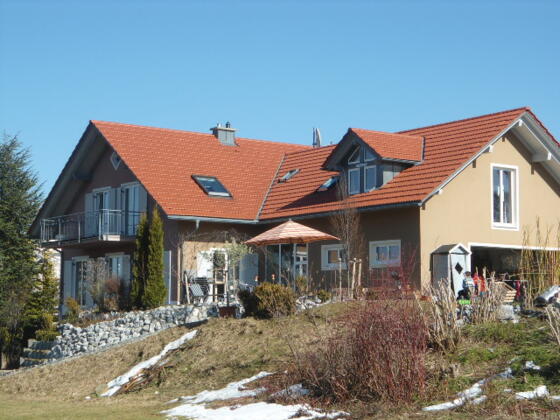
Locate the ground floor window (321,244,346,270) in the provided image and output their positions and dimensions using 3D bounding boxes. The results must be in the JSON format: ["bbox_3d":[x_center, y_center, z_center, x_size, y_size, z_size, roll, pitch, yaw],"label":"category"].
[{"bbox_3d":[1.963,1.665,41.988,0.160,0.883,1.549,4,-7,-36],"label":"ground floor window"}]

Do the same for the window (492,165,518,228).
[{"bbox_3d":[7.666,-0.413,40.872,1.280,2.189,0.160,4,-7,-36],"label":"window"}]

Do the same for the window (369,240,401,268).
[{"bbox_3d":[3.529,1.484,39.818,0.160,0.922,1.613,4,-7,-36],"label":"window"}]

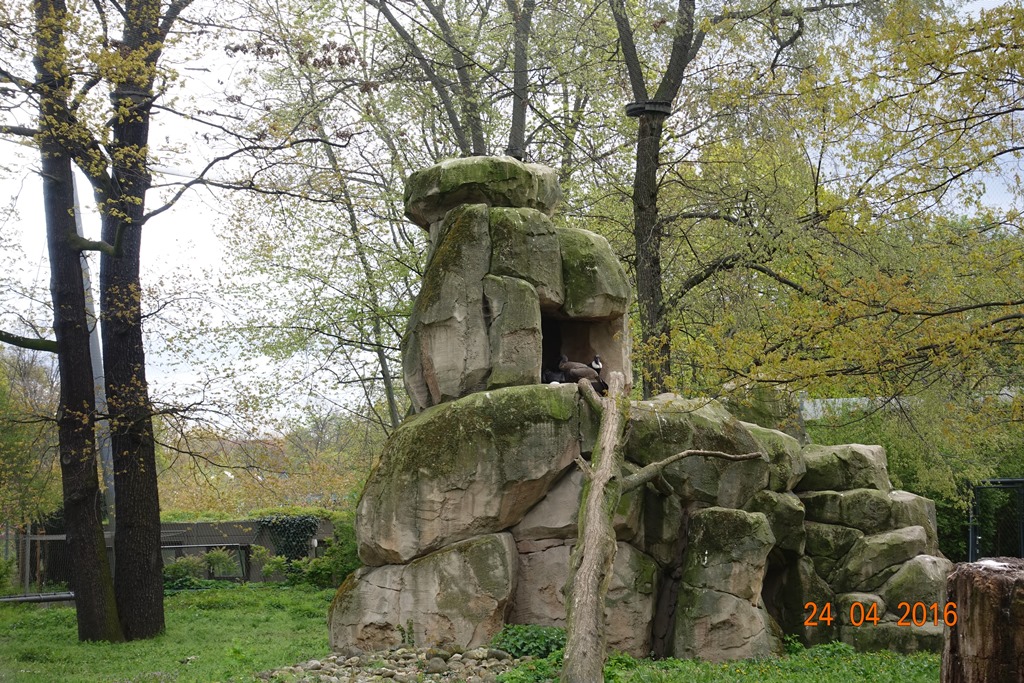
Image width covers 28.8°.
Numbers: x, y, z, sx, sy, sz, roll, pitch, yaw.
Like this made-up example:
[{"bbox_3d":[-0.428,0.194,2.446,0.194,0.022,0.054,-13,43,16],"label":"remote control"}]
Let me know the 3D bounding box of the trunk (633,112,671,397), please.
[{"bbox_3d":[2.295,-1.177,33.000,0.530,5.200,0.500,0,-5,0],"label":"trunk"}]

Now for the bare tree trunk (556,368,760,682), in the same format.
[{"bbox_3d":[1.851,2.358,25.200,2.499,5.237,0.750,9,-44,0],"label":"bare tree trunk"}]

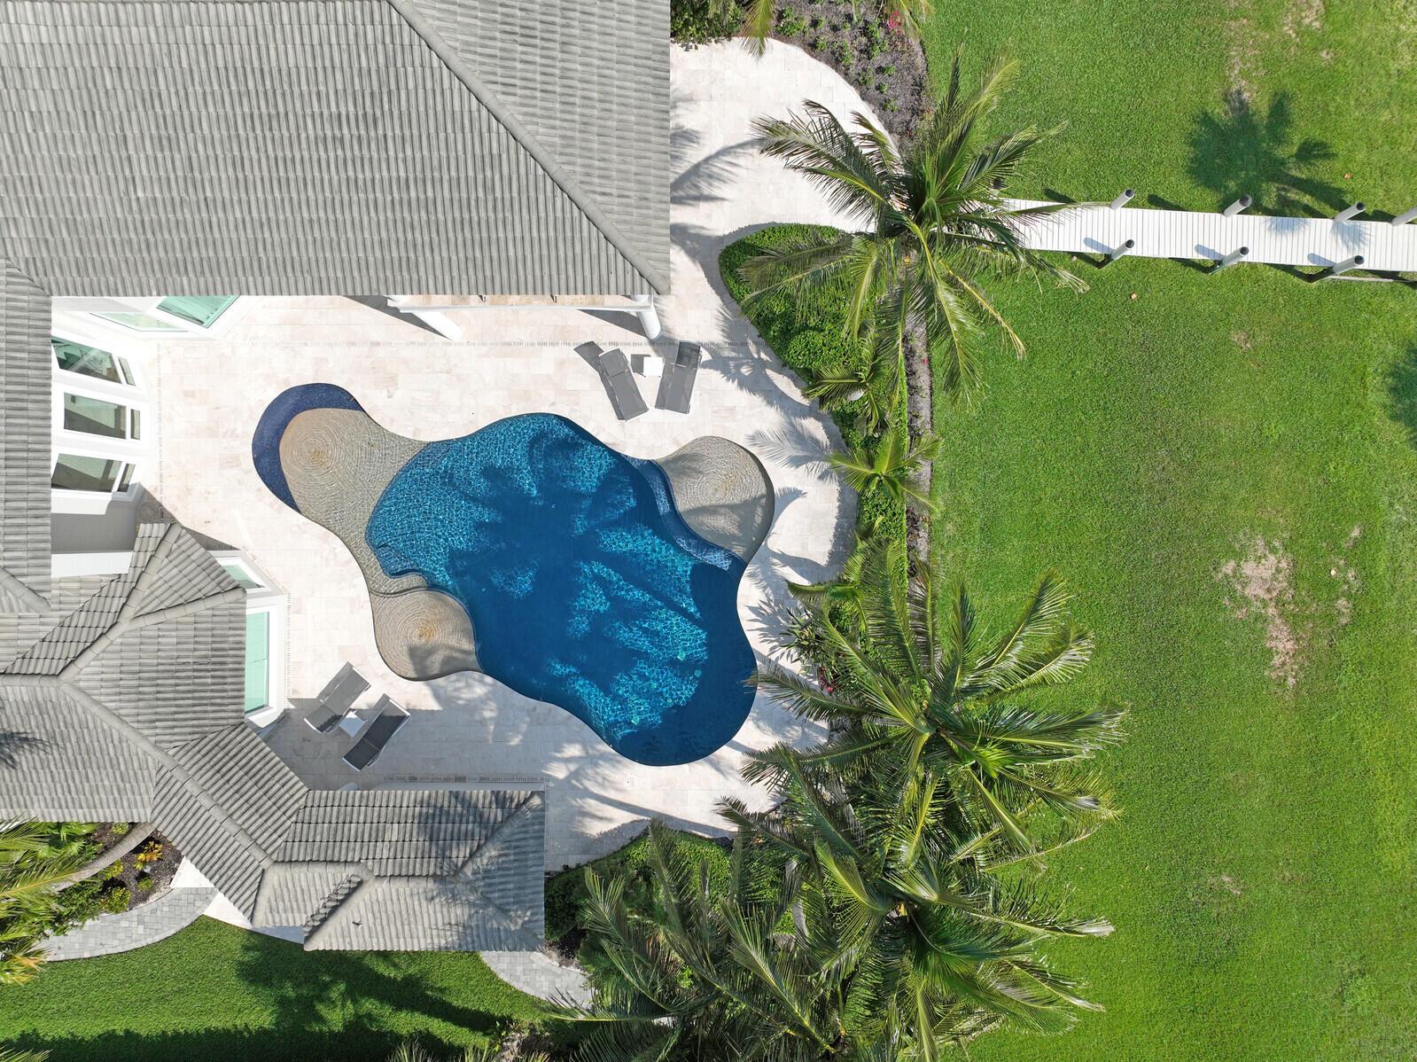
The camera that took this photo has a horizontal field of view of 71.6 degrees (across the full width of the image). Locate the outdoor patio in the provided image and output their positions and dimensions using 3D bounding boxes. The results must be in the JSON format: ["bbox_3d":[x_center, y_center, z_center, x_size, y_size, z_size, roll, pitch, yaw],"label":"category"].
[{"bbox_3d":[-3.500,-2.000,25.750,19.200,0.400,21.600,0,90,0],"label":"outdoor patio"}]

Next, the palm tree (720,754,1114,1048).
[{"bbox_3d":[3.650,6.500,20.600,6.800,10.200,5.400,0,90,0],"label":"palm tree"}]

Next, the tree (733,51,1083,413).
[{"bbox_3d":[3.900,-5.700,21.500,6.600,8.600,6.900,0,90,0],"label":"tree"}]

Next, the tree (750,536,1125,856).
[{"bbox_3d":[4.000,2.950,20.600,6.500,10.200,5.700,0,90,0],"label":"tree"}]

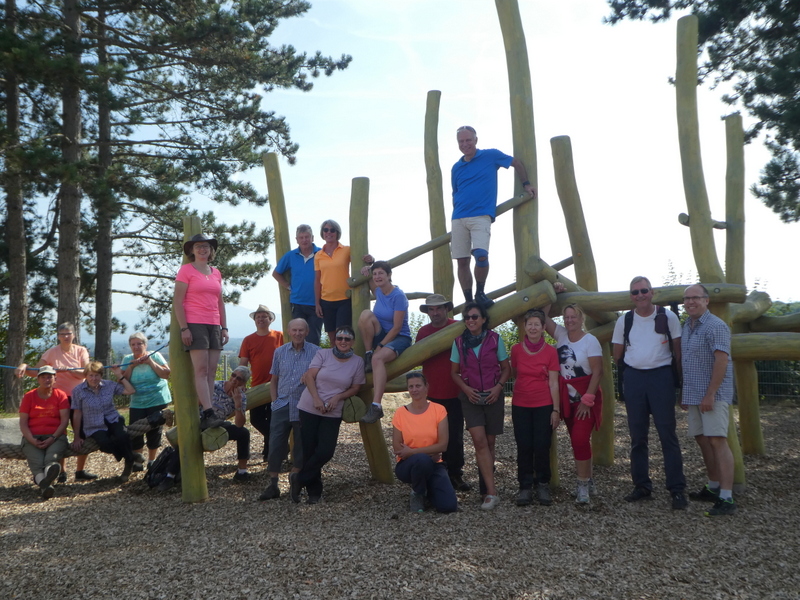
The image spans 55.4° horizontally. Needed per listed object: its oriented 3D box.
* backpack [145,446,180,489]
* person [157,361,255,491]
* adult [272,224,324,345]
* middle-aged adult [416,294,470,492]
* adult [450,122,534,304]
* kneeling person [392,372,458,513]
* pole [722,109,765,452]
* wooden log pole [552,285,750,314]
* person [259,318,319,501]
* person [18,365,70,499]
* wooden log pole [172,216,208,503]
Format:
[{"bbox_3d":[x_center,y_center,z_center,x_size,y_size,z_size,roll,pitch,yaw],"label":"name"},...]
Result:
[{"bbox_3d":[-2.202,1.559,7.100,0.300,0.440,0.240,21,-11,37],"label":"backpack"},{"bbox_3d":[-1.776,1.161,7.000,0.820,1.160,0.700,0,-3,9],"label":"person"},{"bbox_3d":[-1.054,0.068,8.000,0.520,1.720,0.360,0,-3,-9],"label":"adult"},{"bbox_3d":[0.398,0.872,7.150,0.530,1.840,0.420,-2,-2,-2],"label":"middle-aged adult"},{"bbox_3d":[0.870,-0.768,7.100,0.760,1.740,0.420,-2,-2,17],"label":"adult"},{"bbox_3d":[0.217,1.202,6.480,0.540,1.180,0.680,-2,-2,3],"label":"kneeling person"},{"bbox_3d":[3.704,-0.167,8.200,0.250,3.660,0.250,-3,-2,0],"label":"pole"},{"bbox_3d":[2.173,-0.018,6.750,1.720,0.200,0.200,-1,-2,11],"label":"wooden log pole"},{"bbox_3d":[-1.014,1.000,7.000,0.560,1.680,0.430,-2,-2,-5],"label":"person"},{"bbox_3d":[-3.155,1.155,6.750,0.480,1.150,0.750,1,-3,-22],"label":"person"},{"bbox_3d":[-1.899,0.537,6.880,0.320,2.560,0.280,0,-2,-11],"label":"wooden log pole"}]

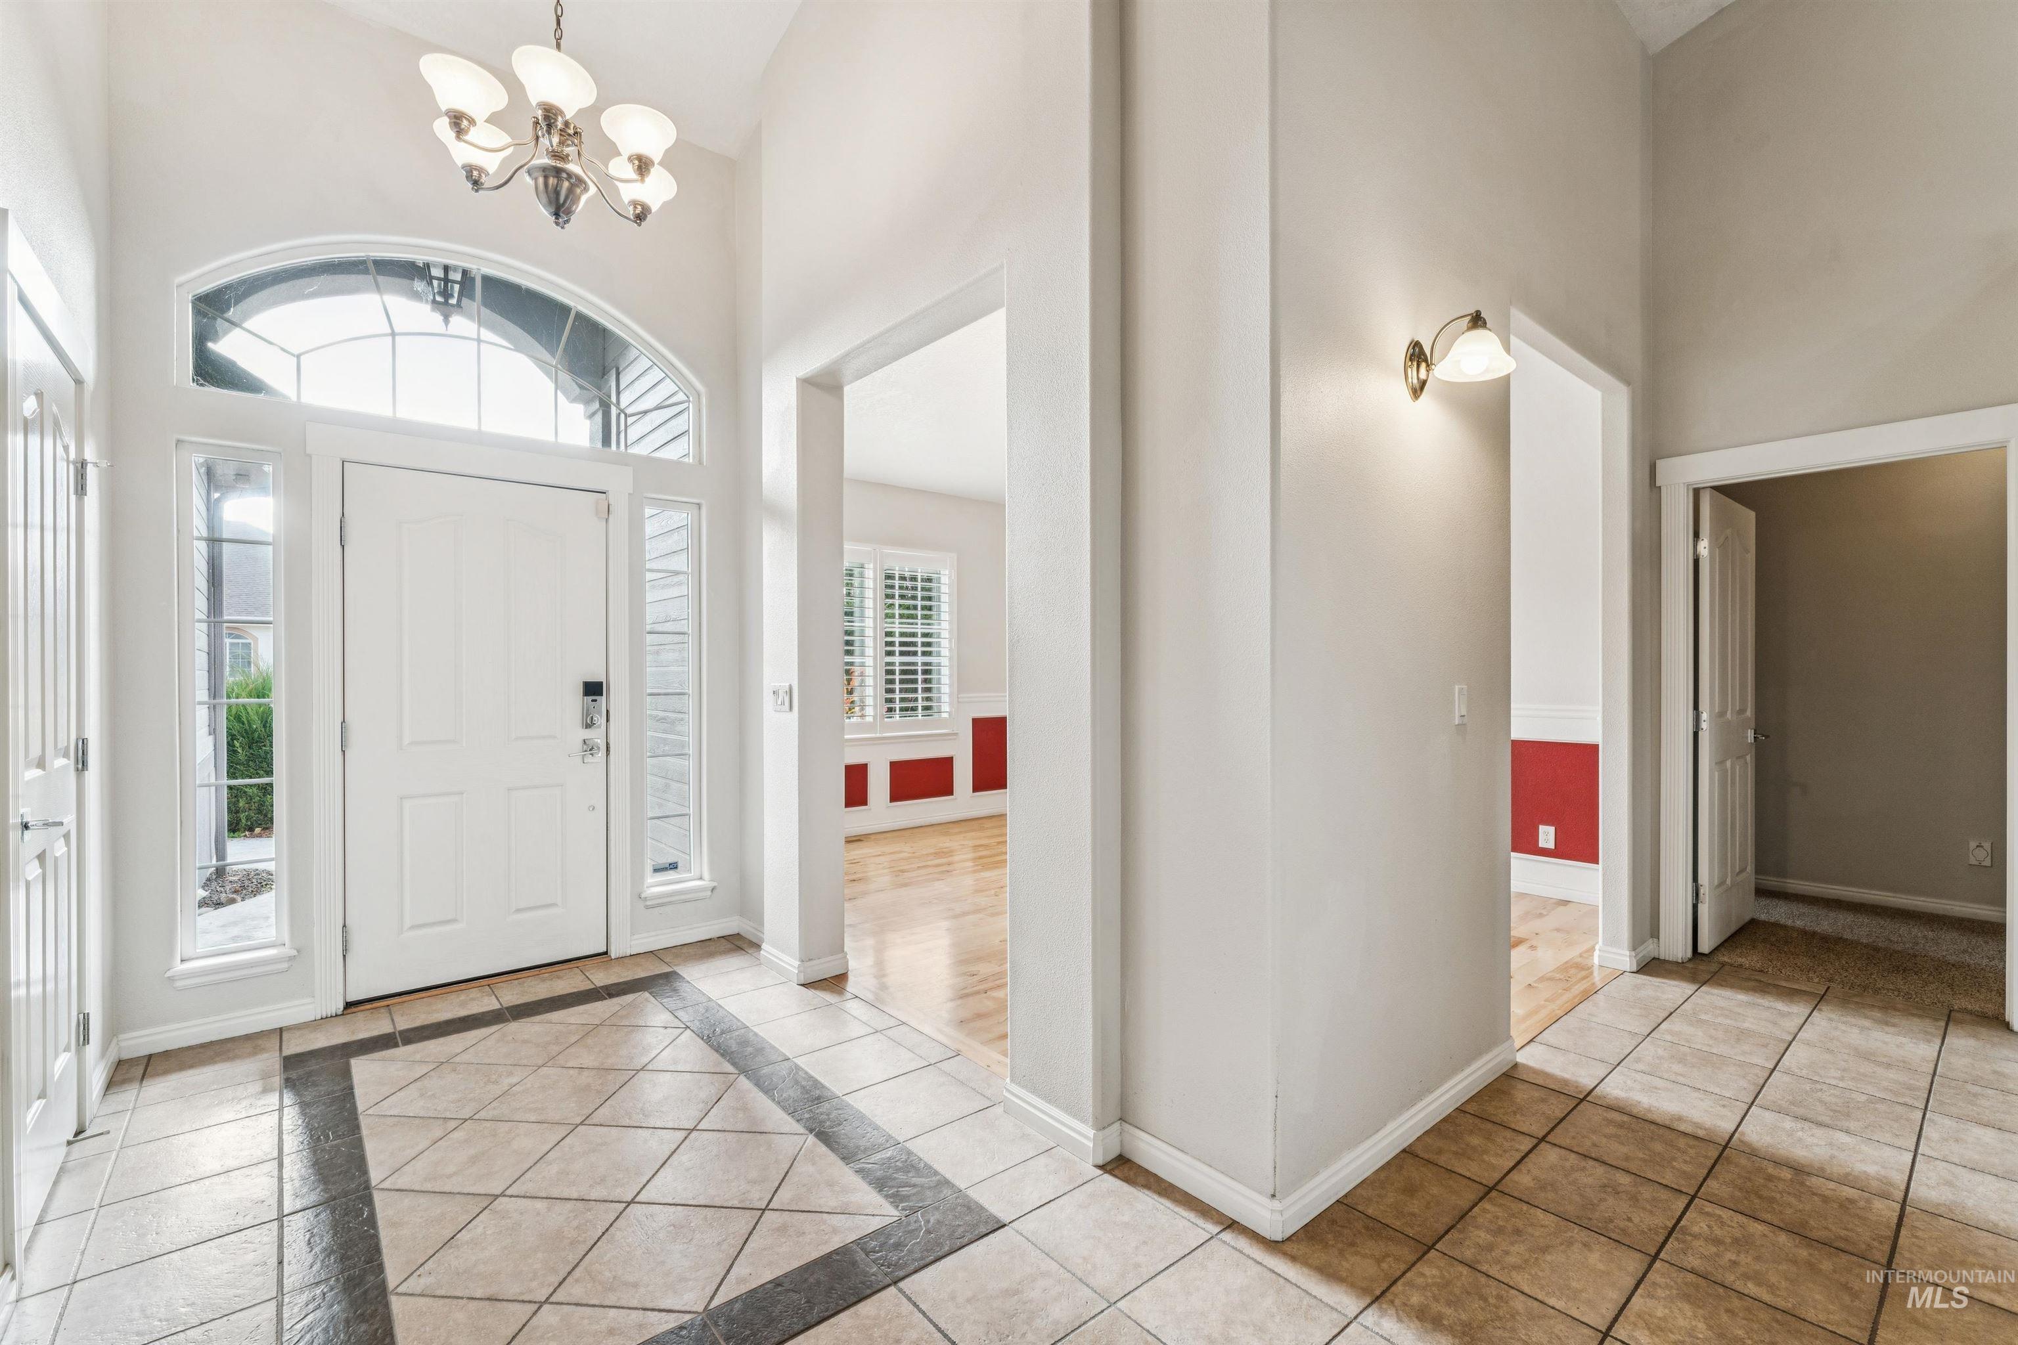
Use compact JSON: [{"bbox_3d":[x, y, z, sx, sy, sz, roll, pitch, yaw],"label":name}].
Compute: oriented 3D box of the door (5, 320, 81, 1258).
[{"bbox_3d":[-2.303,0.226,1.993,0.044,2.030,0.695,0,0,-39],"label":"door"}]

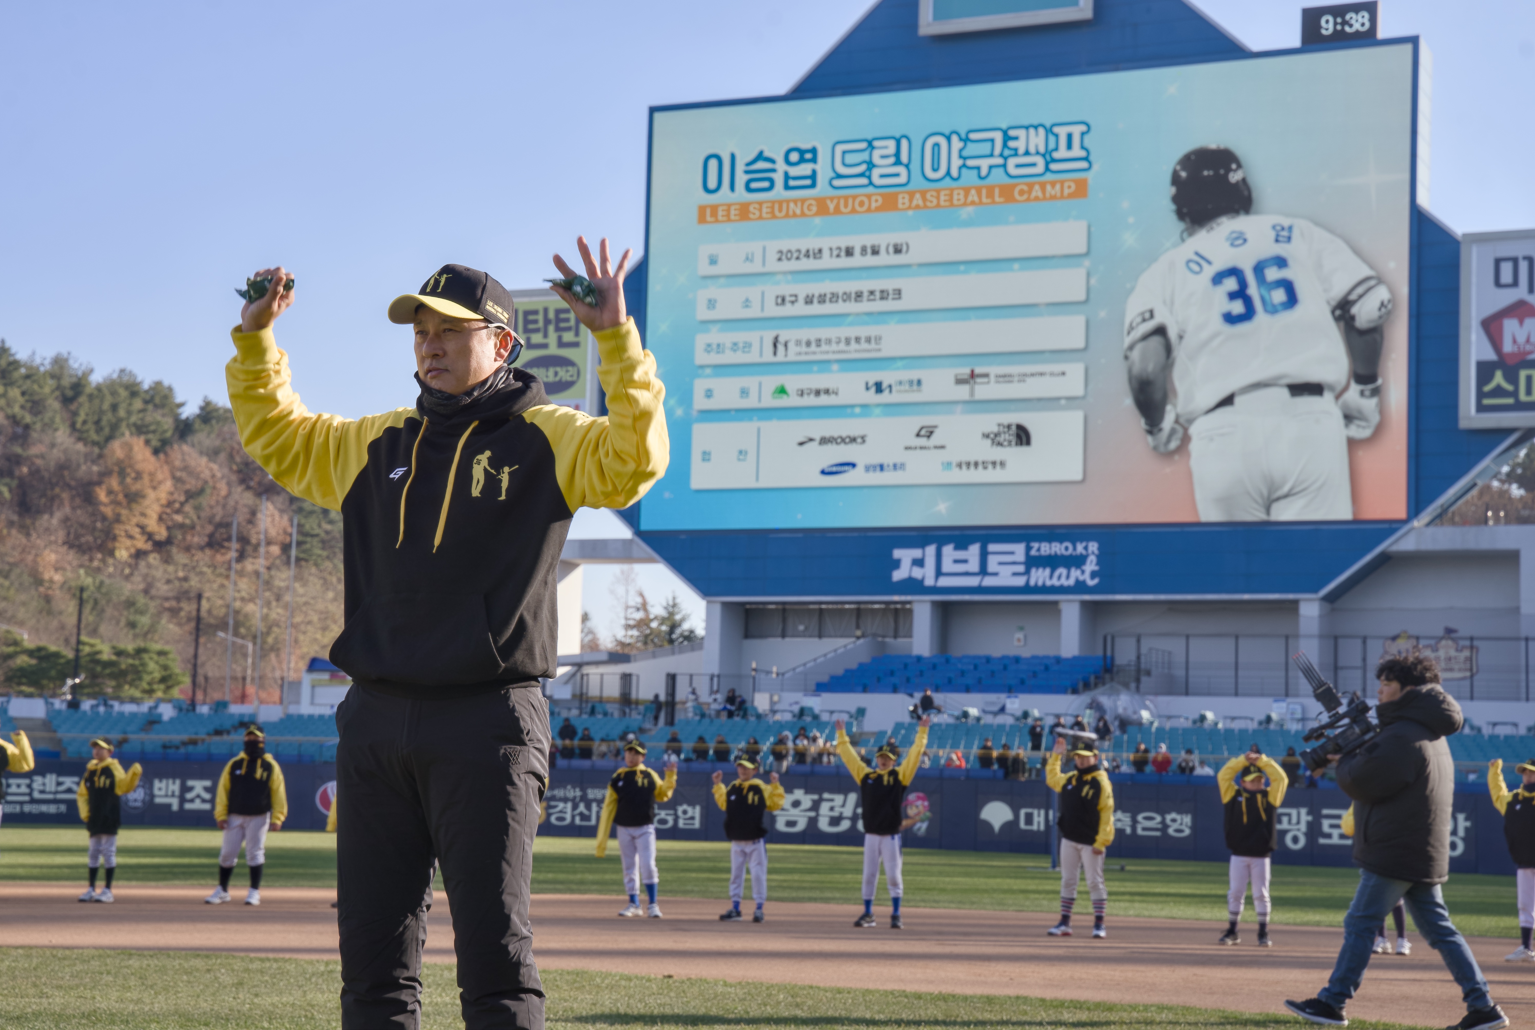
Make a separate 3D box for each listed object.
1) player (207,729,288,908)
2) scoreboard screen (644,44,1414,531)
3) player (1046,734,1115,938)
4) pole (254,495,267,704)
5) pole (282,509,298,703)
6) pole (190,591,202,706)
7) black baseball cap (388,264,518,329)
[{"bbox_3d":[-4.306,2.486,22.350,0.650,1.470,0.360,3,-6,-9],"label":"player"},{"bbox_3d":[10.717,-9.523,121.040,36.000,20.250,0.600,-1,-6,25],"label":"scoreboard screen"},{"bbox_3d":[2.440,2.510,21.100,0.520,1.570,0.380,-1,-6,25],"label":"player"},{"bbox_3d":[-21.742,3.860,116.000,0.180,9.490,0.180,3,-6,-11],"label":"pole"},{"bbox_3d":[-20.457,4.197,116.000,0.180,8.610,0.180,3,-6,-10],"label":"pole"},{"bbox_3d":[-23.208,5.552,110.000,0.200,4.920,0.200,3,-6,-12],"label":"pole"},{"bbox_3d":[-0.594,-0.413,5.150,0.182,0.140,0.272,-2,-7,35],"label":"black baseball cap"}]

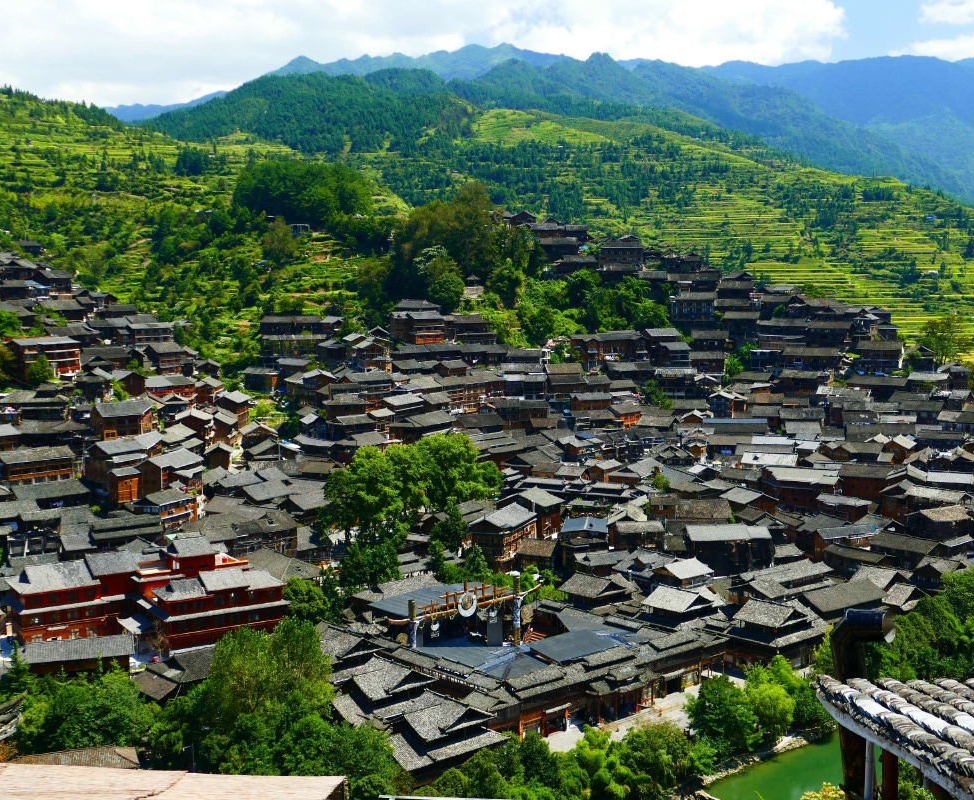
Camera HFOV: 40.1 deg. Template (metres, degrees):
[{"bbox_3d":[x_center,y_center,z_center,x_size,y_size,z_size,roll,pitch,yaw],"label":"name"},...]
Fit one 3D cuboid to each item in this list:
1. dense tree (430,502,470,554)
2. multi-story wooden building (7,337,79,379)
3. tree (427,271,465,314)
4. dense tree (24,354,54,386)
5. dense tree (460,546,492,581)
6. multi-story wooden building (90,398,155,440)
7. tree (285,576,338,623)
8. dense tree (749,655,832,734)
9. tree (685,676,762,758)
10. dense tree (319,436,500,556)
[{"bbox_3d":[-9.480,32.650,337.000,10.000,13.360,9.500,-1,7,-2],"label":"dense tree"},{"bbox_3d":[-129.070,-12.080,388.000,18.000,10.800,12.000,-7,10,-40],"label":"multi-story wooden building"},{"bbox_3d":[-15.430,-40.460,508.000,14.300,17.630,13.500,-1,7,-2],"label":"tree"},{"bbox_3d":[-126.260,-8.620,377.000,7.800,8.300,7.500,0,8,0],"label":"dense tree"},{"bbox_3d":[-2.700,38.470,313.000,7.300,9.010,7.000,0,7,-1],"label":"dense tree"},{"bbox_3d":[-93.230,5.240,341.000,14.000,9.300,9.000,-3,9,-20],"label":"multi-story wooden building"},{"bbox_3d":[-35.480,40.450,265.000,10.000,11.500,10.000,0,8,0],"label":"tree"},{"bbox_3d":[50.540,48.910,222.000,13.300,11.750,10.500,1,8,13],"label":"dense tree"},{"bbox_3d":[37.250,50.010,210.000,11.800,12.500,11.500,0,8,0],"label":"tree"},{"bbox_3d":[-20.350,23.010,350.000,46.000,26.120,28.000,-1,7,-3],"label":"dense tree"}]

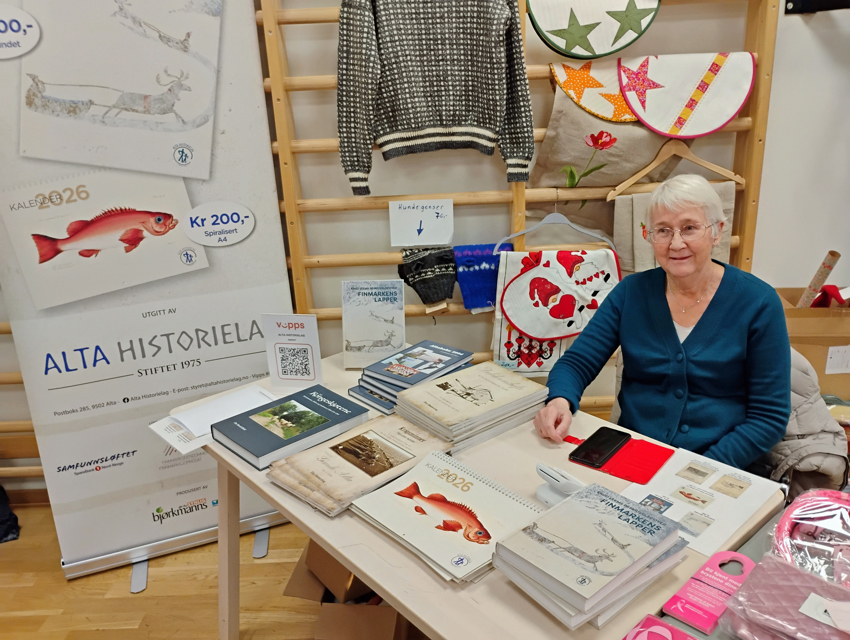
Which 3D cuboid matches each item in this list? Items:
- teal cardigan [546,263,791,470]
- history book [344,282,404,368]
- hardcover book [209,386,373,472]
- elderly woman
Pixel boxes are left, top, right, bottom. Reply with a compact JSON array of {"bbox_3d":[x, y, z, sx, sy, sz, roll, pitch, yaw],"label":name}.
[{"bbox_3d":[0.562,0.170,1.589,0.500,0.580,0.370,11,24,36],"label":"teal cardigan"},{"bbox_3d":[-0.140,0.011,1.932,0.172,0.243,0.027,-1,2,5],"label":"history book"},{"bbox_3d":[-0.309,0.243,1.610,0.297,0.031,0.212,-19,25,-39],"label":"hardcover book"},{"bbox_3d":[0.490,0.339,1.538,0.510,1.270,0.620,11,24,36],"label":"elderly woman"}]

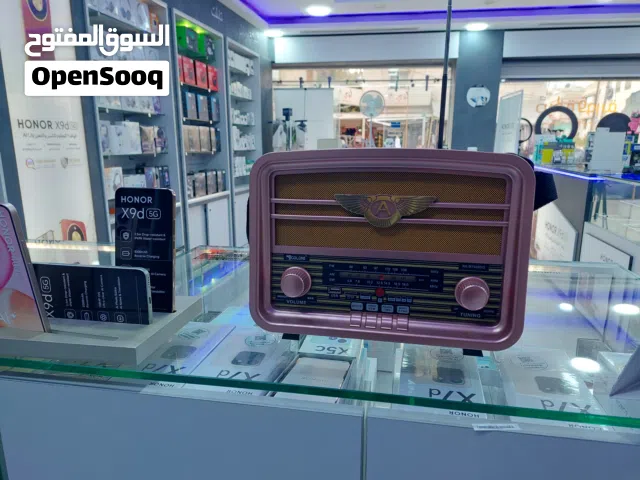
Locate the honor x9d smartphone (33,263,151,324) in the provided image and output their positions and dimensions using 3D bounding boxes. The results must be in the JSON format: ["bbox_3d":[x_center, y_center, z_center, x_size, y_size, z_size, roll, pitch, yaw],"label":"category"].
[{"bbox_3d":[-0.273,0.067,0.516,0.162,0.076,0.008,2,12,9],"label":"honor x9d smartphone"}]

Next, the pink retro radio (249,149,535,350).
[{"bbox_3d":[0.079,0.005,0.541,0.303,0.220,0.117,2,8,11],"label":"pink retro radio"}]

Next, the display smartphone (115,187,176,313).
[{"bbox_3d":[-0.217,0.017,0.552,0.076,0.162,0.009,2,5,8],"label":"display smartphone"}]

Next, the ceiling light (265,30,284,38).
[{"bbox_3d":[-0.569,-2.573,5.550,0.225,0.040,0.225,0,13,0],"label":"ceiling light"}]

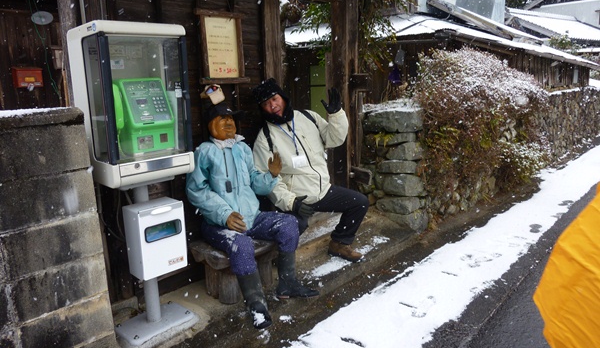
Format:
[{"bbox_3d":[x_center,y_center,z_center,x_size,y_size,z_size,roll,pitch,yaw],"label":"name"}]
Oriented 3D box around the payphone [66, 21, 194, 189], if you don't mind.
[{"bbox_3d":[-0.826,-0.351,2.163,0.370,0.725,0.409,10,17,43],"label":"payphone"}]

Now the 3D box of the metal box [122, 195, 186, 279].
[{"bbox_3d":[-0.744,0.329,2.254,0.153,0.354,0.245,10,17,43],"label":"metal box"}]

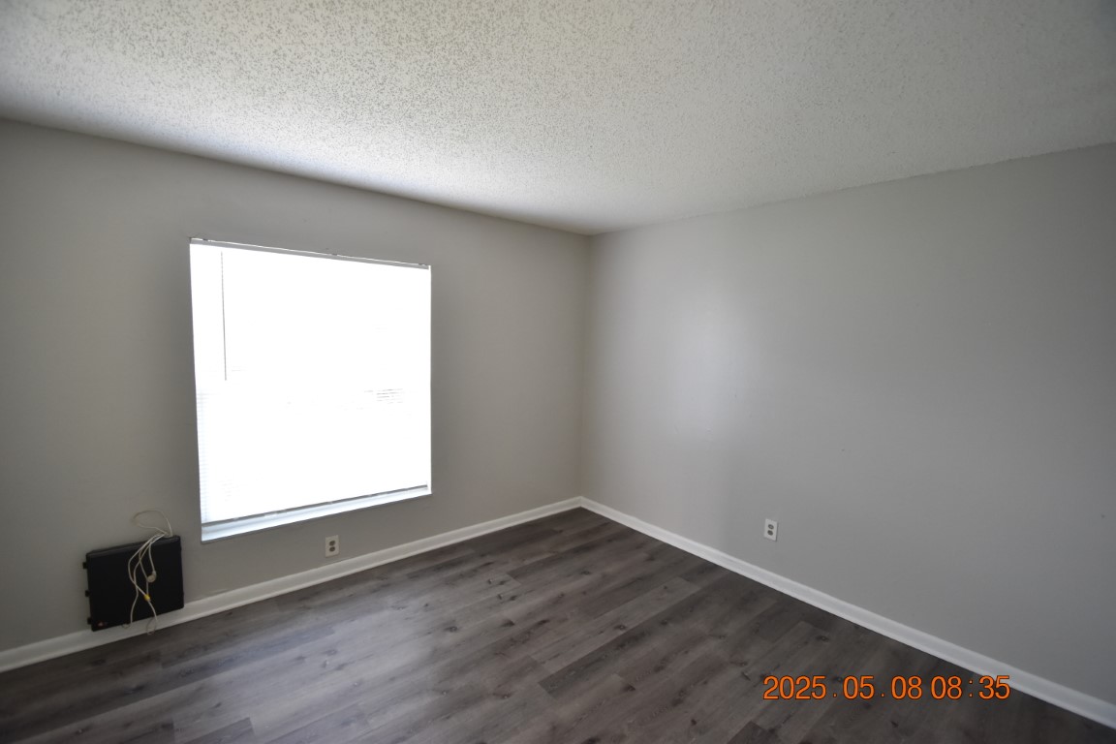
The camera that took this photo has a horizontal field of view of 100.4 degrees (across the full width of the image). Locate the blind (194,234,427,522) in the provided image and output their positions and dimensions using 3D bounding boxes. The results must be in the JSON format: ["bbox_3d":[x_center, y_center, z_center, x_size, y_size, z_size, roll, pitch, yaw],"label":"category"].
[{"bbox_3d":[-1.400,0.064,2.835,1.300,1.530,0.050,-3,7,-40],"label":"blind"}]

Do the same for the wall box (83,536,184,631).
[{"bbox_3d":[-2.065,1.030,2.268,0.370,0.370,0.080,-3,7,-40],"label":"wall box"}]

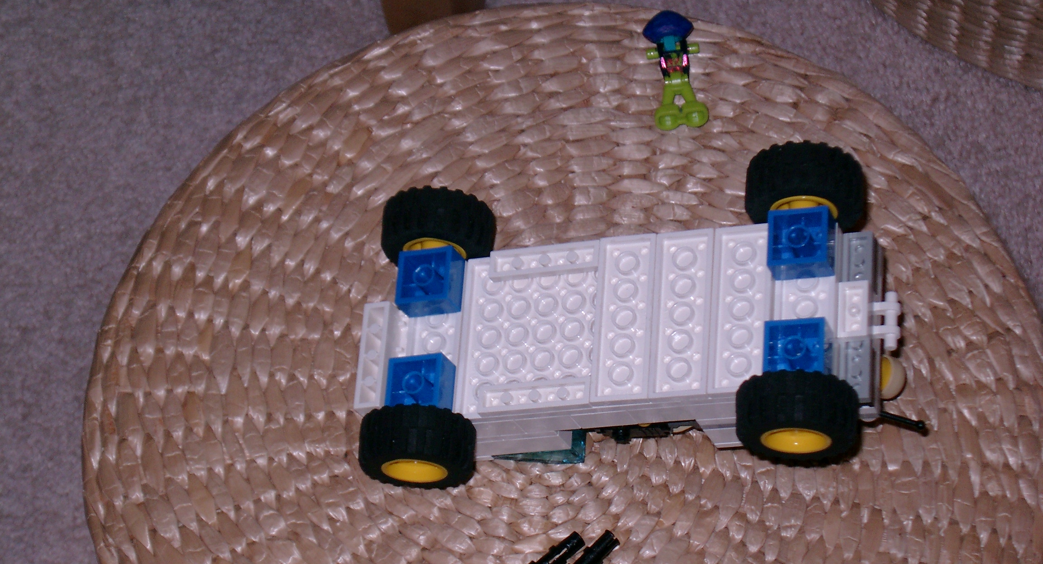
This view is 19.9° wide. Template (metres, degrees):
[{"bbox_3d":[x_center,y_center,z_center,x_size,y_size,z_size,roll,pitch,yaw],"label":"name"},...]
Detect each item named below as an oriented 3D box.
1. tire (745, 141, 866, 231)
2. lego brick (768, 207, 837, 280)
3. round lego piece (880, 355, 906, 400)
[{"bbox_3d":[0.075,-0.024,0.781,0.031,0.031,0.014,-6,62,20],"label":"tire"},{"bbox_3d":[0.073,-0.010,0.773,0.016,0.010,0.016,-6,62,20],"label":"lego brick"},{"bbox_3d":[0.098,0.026,0.797,0.012,0.011,0.013,-1,66,2],"label":"round lego piece"}]

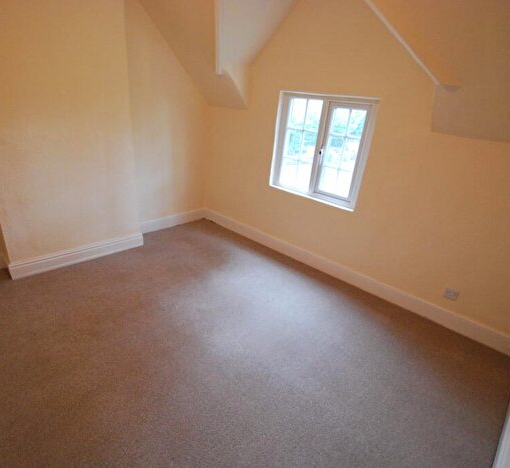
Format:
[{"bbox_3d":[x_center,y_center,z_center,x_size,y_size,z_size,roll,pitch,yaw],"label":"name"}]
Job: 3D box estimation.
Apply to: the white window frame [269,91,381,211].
[{"bbox_3d":[0.618,-0.845,2.905,1.060,0.980,0.080,24,29,38],"label":"white window frame"}]

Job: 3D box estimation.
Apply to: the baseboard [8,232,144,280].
[{"bbox_3d":[-1.696,0.192,2.930,0.030,0.150,1.200,24,29,38],"label":"baseboard"}]

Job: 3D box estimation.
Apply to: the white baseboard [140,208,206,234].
[{"bbox_3d":[-1.098,-0.184,3.987,0.025,0.147,1.070,24,29,38],"label":"white baseboard"}]

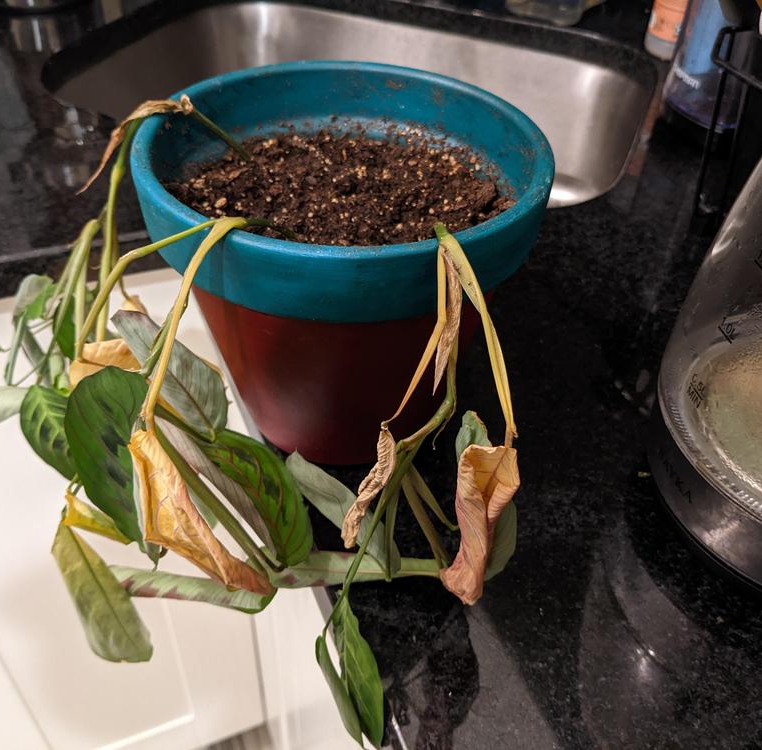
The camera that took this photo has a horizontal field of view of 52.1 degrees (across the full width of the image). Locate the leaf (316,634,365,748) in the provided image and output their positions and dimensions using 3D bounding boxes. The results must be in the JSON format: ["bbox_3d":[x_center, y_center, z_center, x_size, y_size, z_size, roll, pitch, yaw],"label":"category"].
[{"bbox_3d":[-0.016,0.128,0.314,0.014,0.046,0.039,-24,49,-28],"label":"leaf"}]

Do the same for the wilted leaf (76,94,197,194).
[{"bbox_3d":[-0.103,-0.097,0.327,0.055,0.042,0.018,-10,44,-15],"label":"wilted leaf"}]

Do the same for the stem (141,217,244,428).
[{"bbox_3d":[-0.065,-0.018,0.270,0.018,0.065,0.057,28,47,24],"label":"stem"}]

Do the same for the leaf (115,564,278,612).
[{"bbox_3d":[-0.092,0.104,0.381,0.084,0.017,0.018,3,41,14],"label":"leaf"}]

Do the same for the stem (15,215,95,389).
[{"bbox_3d":[-0.163,-0.037,0.393,0.021,0.092,0.021,22,23,-23],"label":"stem"}]

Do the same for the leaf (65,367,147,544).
[{"bbox_3d":[-0.120,0.037,0.350,0.034,0.091,0.014,-13,28,-20],"label":"leaf"}]

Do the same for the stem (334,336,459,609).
[{"bbox_3d":[0.003,0.040,0.281,0.044,0.129,0.020,-10,44,-15],"label":"stem"}]

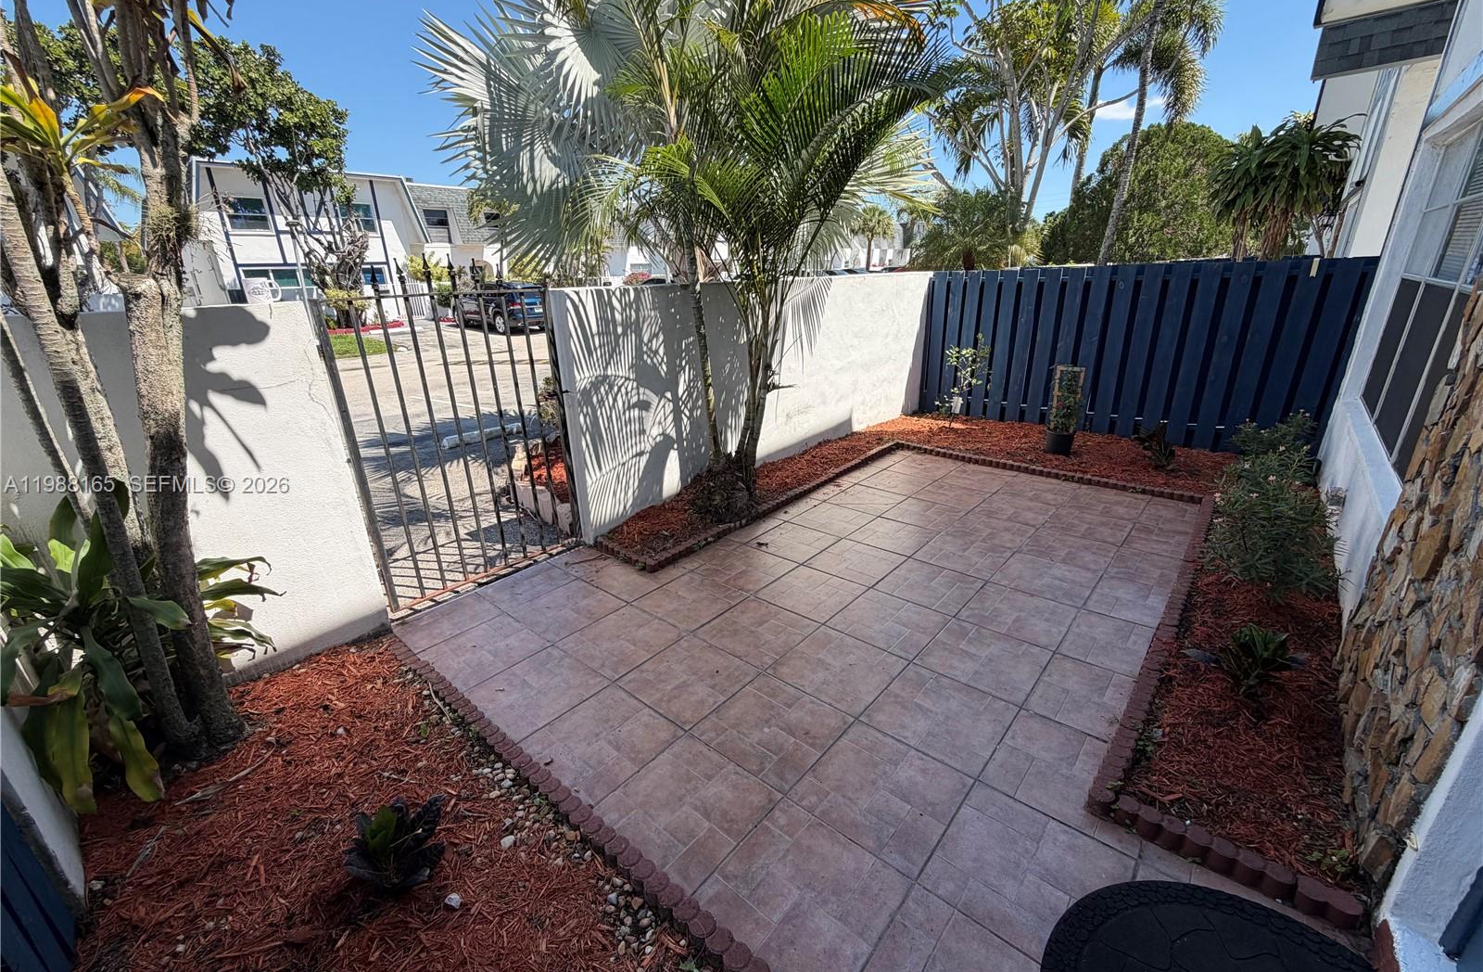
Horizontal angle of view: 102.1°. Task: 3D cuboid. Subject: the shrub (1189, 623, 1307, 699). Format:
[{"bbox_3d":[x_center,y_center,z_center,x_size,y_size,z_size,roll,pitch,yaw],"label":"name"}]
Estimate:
[{"bbox_3d":[1.947,0.654,2.323,0.360,0.270,0.330,15,26,39],"label":"shrub"}]

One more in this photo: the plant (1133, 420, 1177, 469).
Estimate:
[{"bbox_3d":[3.329,-0.352,4.833,0.300,0.360,0.300,15,26,39],"label":"plant"}]

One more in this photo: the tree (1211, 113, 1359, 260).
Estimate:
[{"bbox_3d":[6.299,-2.738,7.269,1.300,3.081,1.250,15,26,39],"label":"tree"}]

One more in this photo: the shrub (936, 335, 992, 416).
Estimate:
[{"bbox_3d":[2.309,-1.105,6.221,0.510,0.880,0.460,15,26,39],"label":"shrub"}]

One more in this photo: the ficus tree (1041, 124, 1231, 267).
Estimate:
[{"bbox_3d":[7.394,-4.490,11.010,3.400,3.745,3.200,15,26,39],"label":"ficus tree"}]

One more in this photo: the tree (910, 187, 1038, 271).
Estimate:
[{"bbox_3d":[3.591,-3.261,9.543,1.950,2.659,1.900,15,26,39],"label":"tree"}]

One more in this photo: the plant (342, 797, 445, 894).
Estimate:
[{"bbox_3d":[-0.972,1.002,1.685,0.260,0.240,0.250,15,26,39],"label":"plant"}]

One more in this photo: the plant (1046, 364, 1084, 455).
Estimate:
[{"bbox_3d":[2.784,-0.669,5.162,0.280,0.760,0.260,15,26,39],"label":"plant"}]

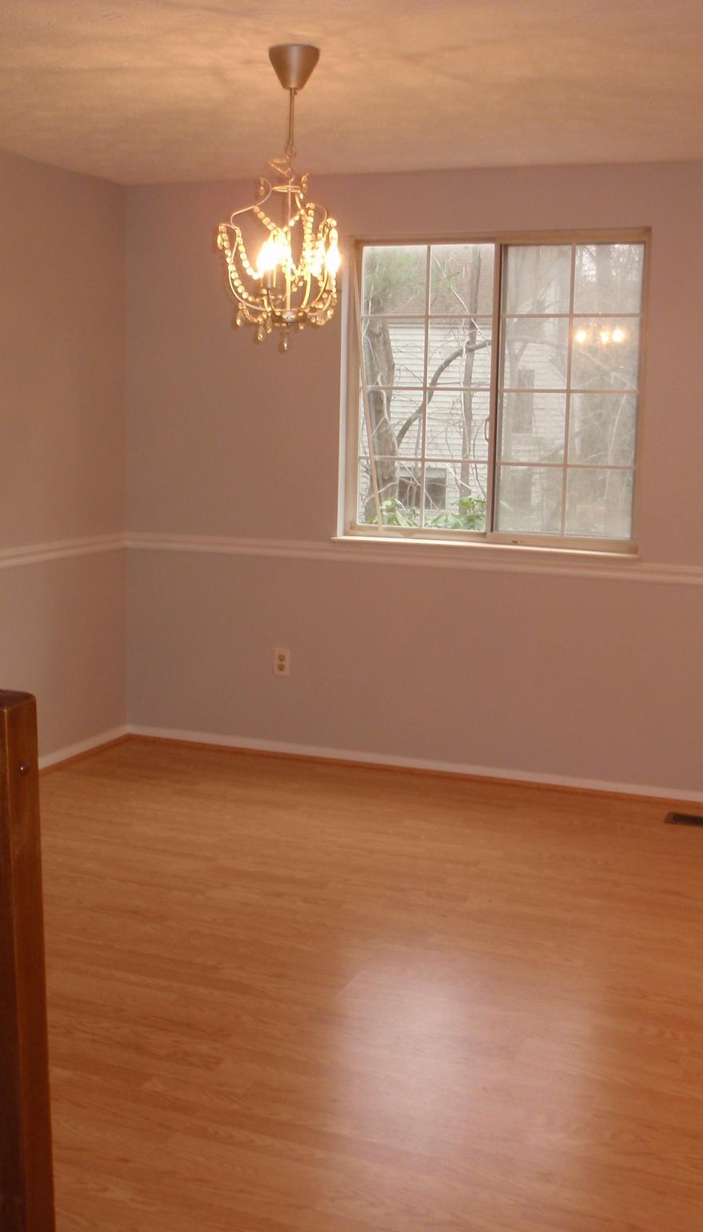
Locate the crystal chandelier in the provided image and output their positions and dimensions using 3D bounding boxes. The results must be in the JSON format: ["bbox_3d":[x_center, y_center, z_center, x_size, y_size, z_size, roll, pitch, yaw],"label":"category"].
[{"bbox_3d":[-0.179,-1.062,3.419,0.330,0.747,0.330,1,9,0],"label":"crystal chandelier"}]

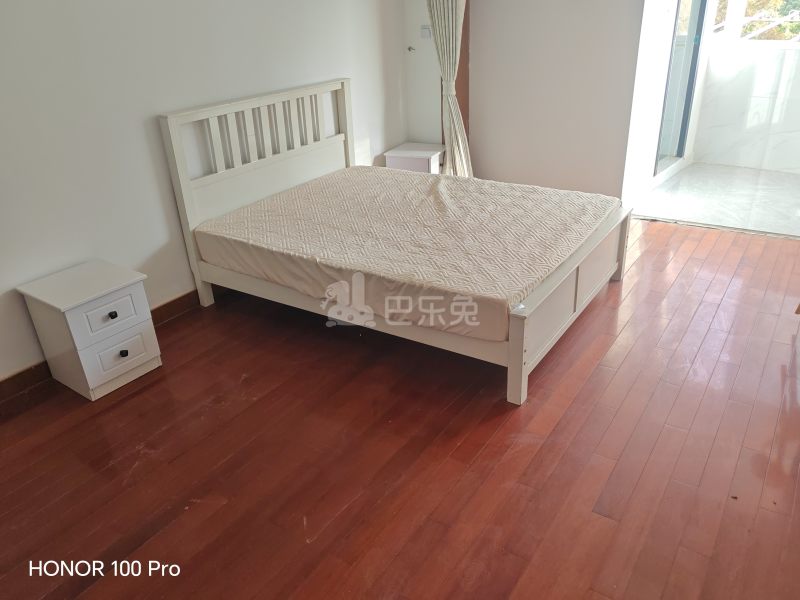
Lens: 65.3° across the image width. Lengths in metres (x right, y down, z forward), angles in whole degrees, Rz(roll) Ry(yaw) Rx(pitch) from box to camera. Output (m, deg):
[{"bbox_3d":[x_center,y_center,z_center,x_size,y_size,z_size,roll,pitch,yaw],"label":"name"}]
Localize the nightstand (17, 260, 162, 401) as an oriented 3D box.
[{"bbox_3d":[-1.457,0.137,2.981,0.427,0.480,0.406,14,31,32],"label":"nightstand"}]

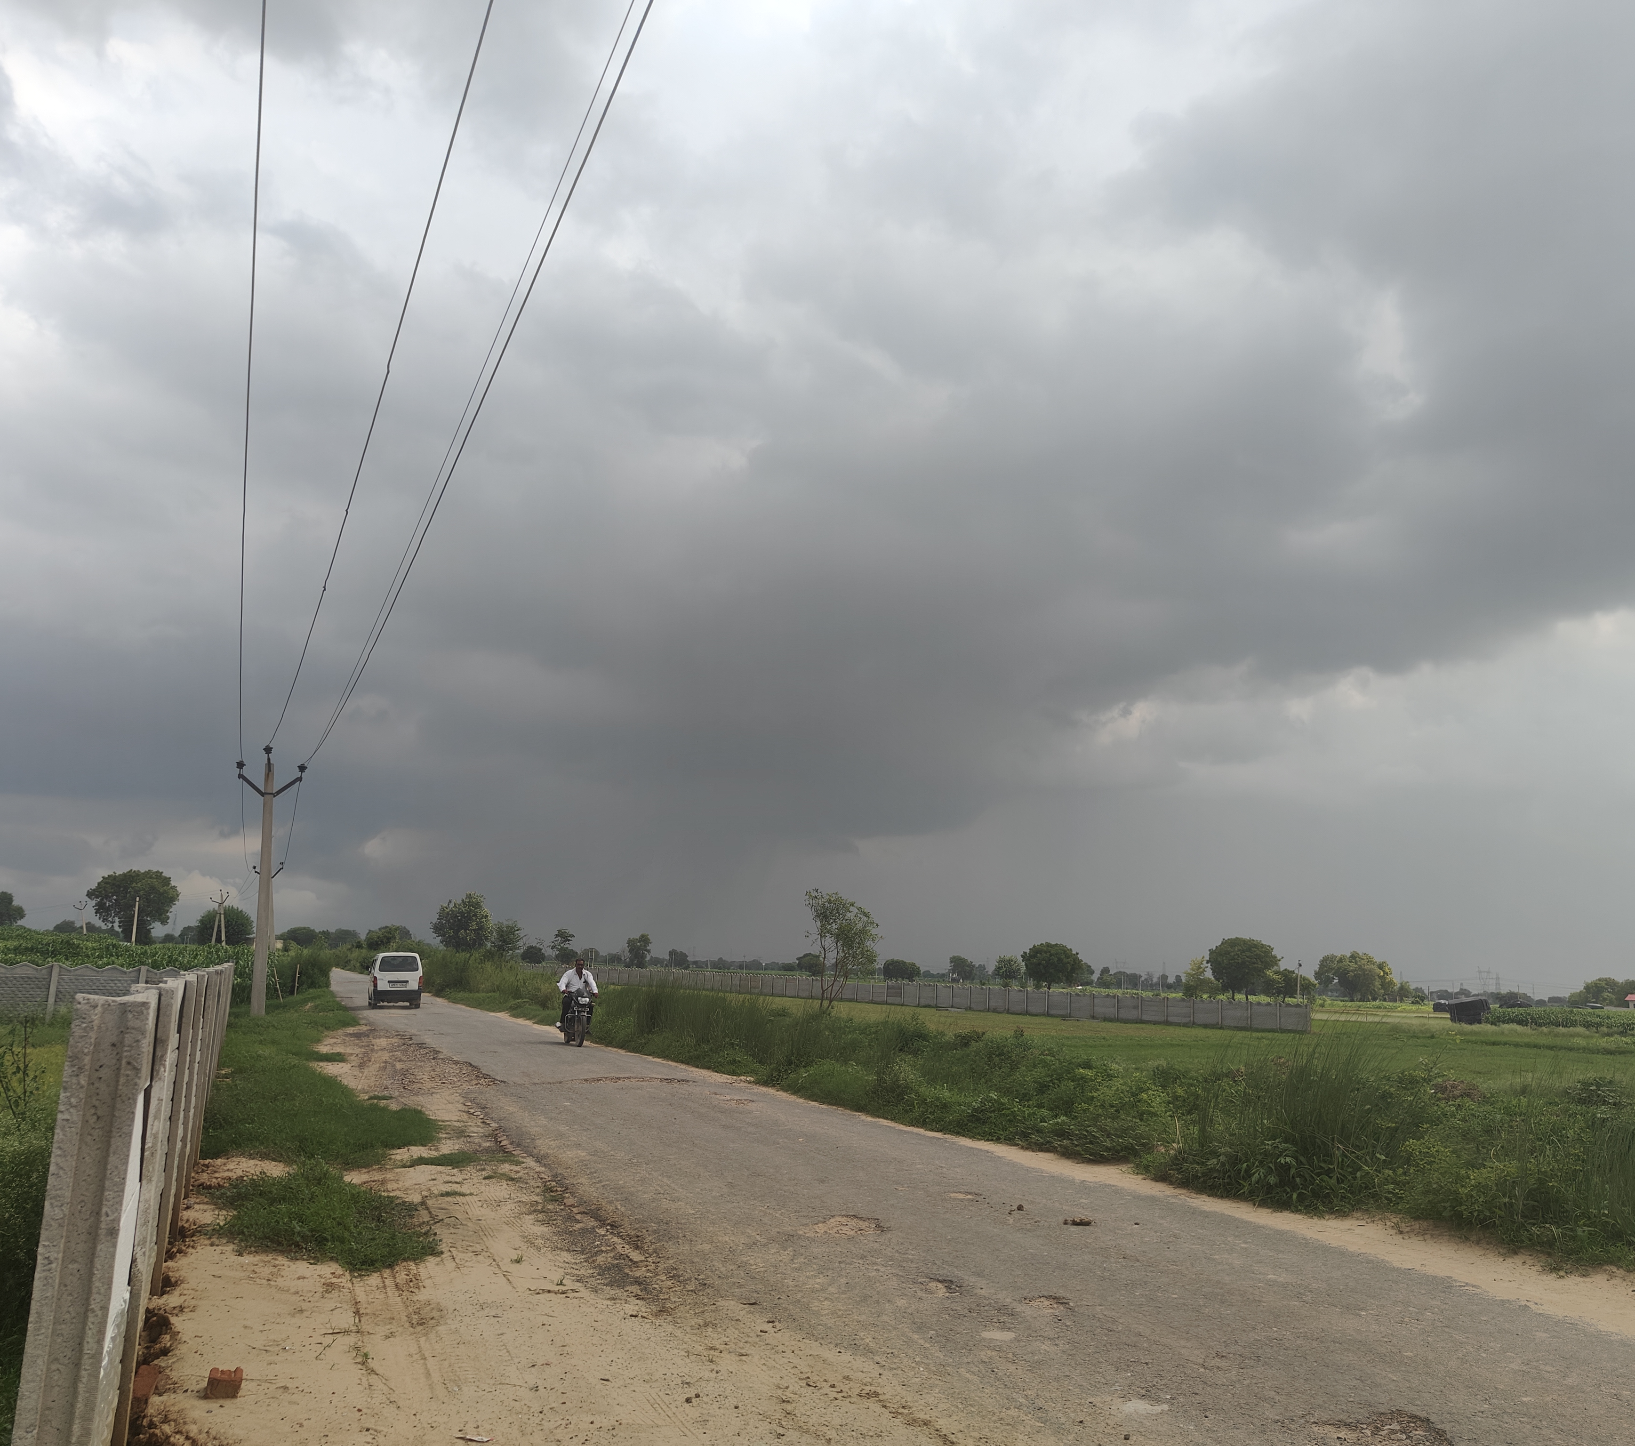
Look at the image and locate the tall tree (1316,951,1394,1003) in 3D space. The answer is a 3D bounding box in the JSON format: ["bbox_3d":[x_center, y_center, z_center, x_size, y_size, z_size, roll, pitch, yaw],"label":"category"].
[{"bbox_3d":[78.539,37.249,194.959,11.083,7.803,11.083,-2,-11,22],"label":"tall tree"}]

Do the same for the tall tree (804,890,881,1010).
[{"bbox_3d":[0.948,8.680,49.963,2.787,4.840,2.787,2,-10,2],"label":"tall tree"}]

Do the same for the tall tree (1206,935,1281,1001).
[{"bbox_3d":[47.897,27.872,149.926,7.869,7.806,7.869,-1,-11,18],"label":"tall tree"}]

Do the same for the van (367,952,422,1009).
[{"bbox_3d":[-14.369,8.728,45.512,1.475,1.800,3.675,7,-11,-21],"label":"van"}]

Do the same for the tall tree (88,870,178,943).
[{"bbox_3d":[-76.843,21.178,149.899,9.837,9.276,9.837,8,-11,-26],"label":"tall tree"}]

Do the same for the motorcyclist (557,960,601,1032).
[{"bbox_3d":[-4.643,5.303,26.000,0.720,1.360,0.750,7,-11,-21],"label":"motorcyclist"}]

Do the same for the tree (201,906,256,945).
[{"bbox_3d":[-65.320,23.064,147.870,5.823,5.887,5.823,7,-11,-23],"label":"tree"}]

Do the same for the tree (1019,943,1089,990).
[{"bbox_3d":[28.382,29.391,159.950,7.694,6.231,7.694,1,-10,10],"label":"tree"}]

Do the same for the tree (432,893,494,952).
[{"bbox_3d":[-22.549,13.565,84.833,3.809,5.548,3.809,5,-11,-14],"label":"tree"}]

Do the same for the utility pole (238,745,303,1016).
[{"bbox_3d":[-14.160,3.986,34.220,1.620,6.879,0.320,2,-9,-18],"label":"utility pole"}]

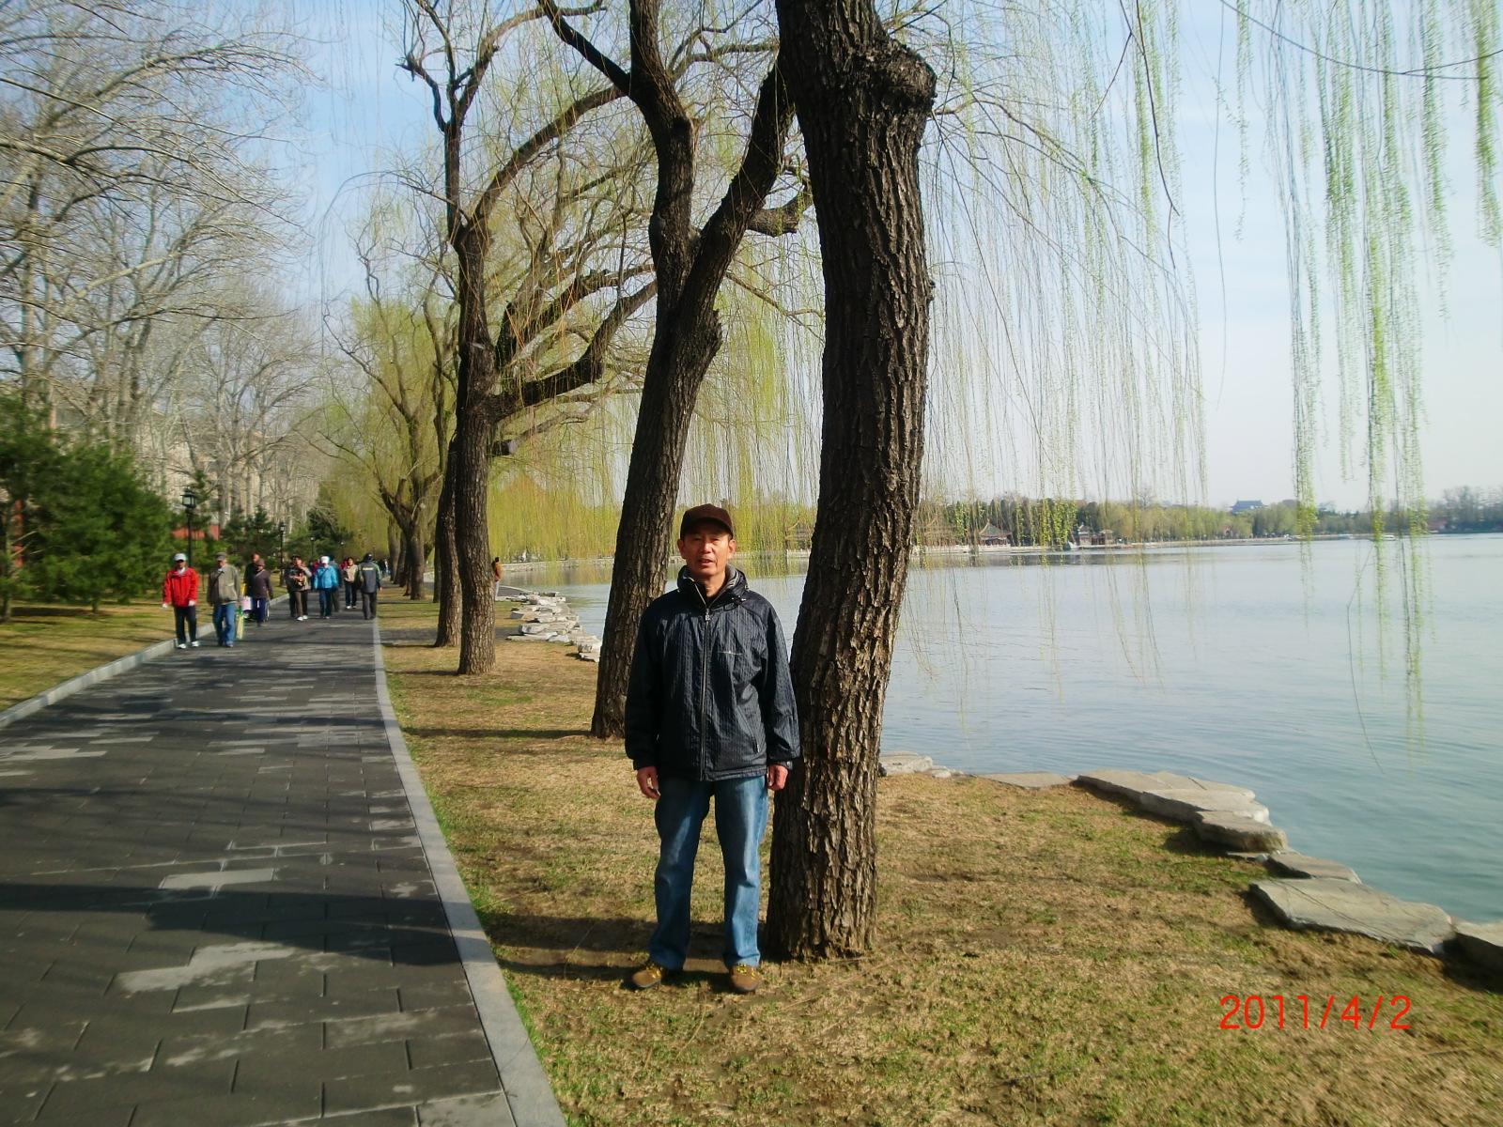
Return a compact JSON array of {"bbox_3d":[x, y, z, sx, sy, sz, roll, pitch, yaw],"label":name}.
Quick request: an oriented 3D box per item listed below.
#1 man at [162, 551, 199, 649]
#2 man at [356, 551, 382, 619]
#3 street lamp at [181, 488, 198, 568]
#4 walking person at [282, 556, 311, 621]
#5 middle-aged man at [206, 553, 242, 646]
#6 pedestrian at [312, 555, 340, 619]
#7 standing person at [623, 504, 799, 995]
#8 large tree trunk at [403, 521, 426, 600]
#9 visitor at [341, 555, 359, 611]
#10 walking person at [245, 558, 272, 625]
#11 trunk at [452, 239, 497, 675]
[{"bbox_3d":[-10.326,0.662,22.000,0.640,1.715,0.420,-1,1,-20],"label":"man"},{"bbox_3d":[-9.666,0.563,30.700,0.620,1.690,0.420,-1,1,-18],"label":"man"},{"bbox_3d":[-15.251,-0.271,33.000,0.400,3.506,0.400,-1,1,-18],"label":"street lamp"},{"bbox_3d":[-11.423,0.635,30.600,0.620,1.596,0.450,-1,1,-16],"label":"walking person"},{"bbox_3d":[-9.497,0.656,21.900,0.620,1.713,0.450,-1,1,-14],"label":"middle-aged man"},{"bbox_3d":[-10.908,0.618,31.200,0.600,1.615,0.420,-1,1,-19],"label":"pedestrian"},{"bbox_3d":[-0.147,0.670,4.420,0.620,1.740,0.370,-1,1,4],"label":"standing person"},{"bbox_3d":[-11.483,-0.090,41.500,0.750,2.665,0.680,-1,1,0],"label":"large tree trunk"},{"bbox_3d":[-12.023,0.592,36.400,0.520,1.593,0.400,-1,1,-14],"label":"visitor"},{"bbox_3d":[-11.695,0.701,28.900,0.600,1.585,0.420,-1,1,-16],"label":"walking person"},{"bbox_3d":[-3.753,-1.458,16.500,0.620,5.896,0.580,-1,1,0],"label":"trunk"}]

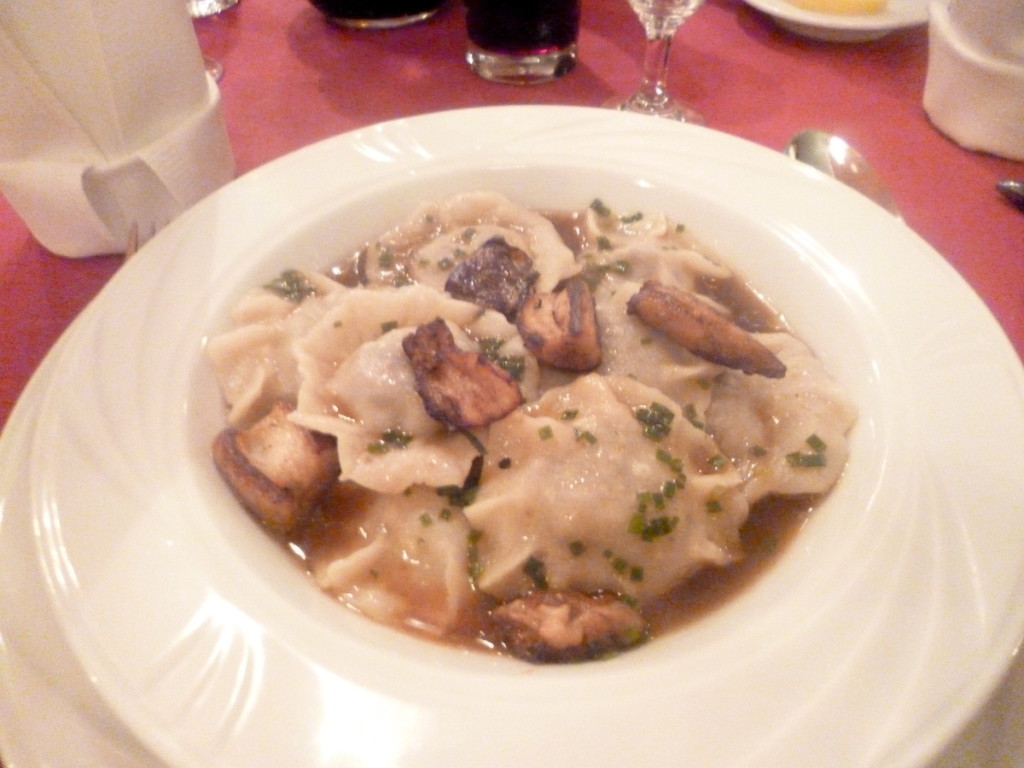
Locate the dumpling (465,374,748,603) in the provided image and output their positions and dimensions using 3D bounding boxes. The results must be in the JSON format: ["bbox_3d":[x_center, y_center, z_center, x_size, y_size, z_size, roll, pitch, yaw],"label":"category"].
[{"bbox_3d":[0.025,0.025,0.195,0.077,0.025,0.072,0,48,0],"label":"dumpling"}]

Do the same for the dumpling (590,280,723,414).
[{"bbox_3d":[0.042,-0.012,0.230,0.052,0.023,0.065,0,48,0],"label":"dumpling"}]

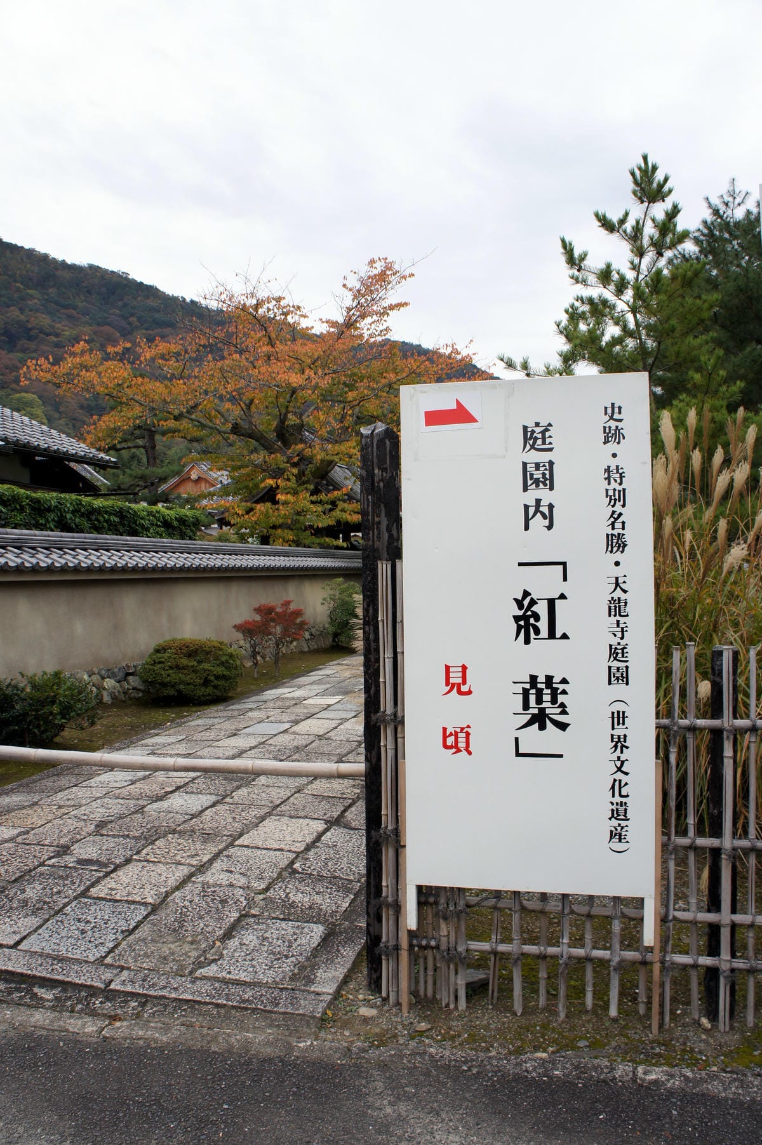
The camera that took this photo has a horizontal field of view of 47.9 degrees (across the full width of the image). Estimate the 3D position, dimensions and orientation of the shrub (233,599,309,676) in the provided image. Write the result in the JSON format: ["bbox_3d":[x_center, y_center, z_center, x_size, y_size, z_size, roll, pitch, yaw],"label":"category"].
[{"bbox_3d":[-1.717,1.012,13.400,1.170,1.220,1.000,-1,0,0],"label":"shrub"}]

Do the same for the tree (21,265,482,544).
[{"bbox_3d":[-3.247,-3.272,22.500,11.600,9.800,10.500,-1,0,0],"label":"tree"}]

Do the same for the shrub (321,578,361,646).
[{"bbox_3d":[-0.823,0.863,18.800,0.950,1.480,0.950,-1,0,0],"label":"shrub"}]

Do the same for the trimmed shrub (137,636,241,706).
[{"bbox_3d":[-2.486,1.236,11.200,1.360,0.800,1.280,-1,0,0],"label":"trimmed shrub"}]

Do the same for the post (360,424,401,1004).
[{"bbox_3d":[0.007,0.510,3.330,0.120,2.180,0.120,-1,0,12],"label":"post"}]

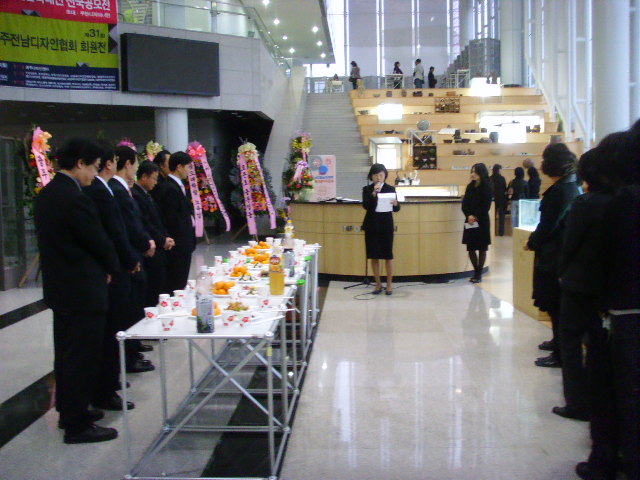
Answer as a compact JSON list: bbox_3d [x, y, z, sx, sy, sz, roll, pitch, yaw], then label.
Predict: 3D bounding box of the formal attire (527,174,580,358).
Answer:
[{"bbox_3d":[1.858,0.224,5.680,0.430,1.440,0.500,0,6,14],"label":"formal attire"}]

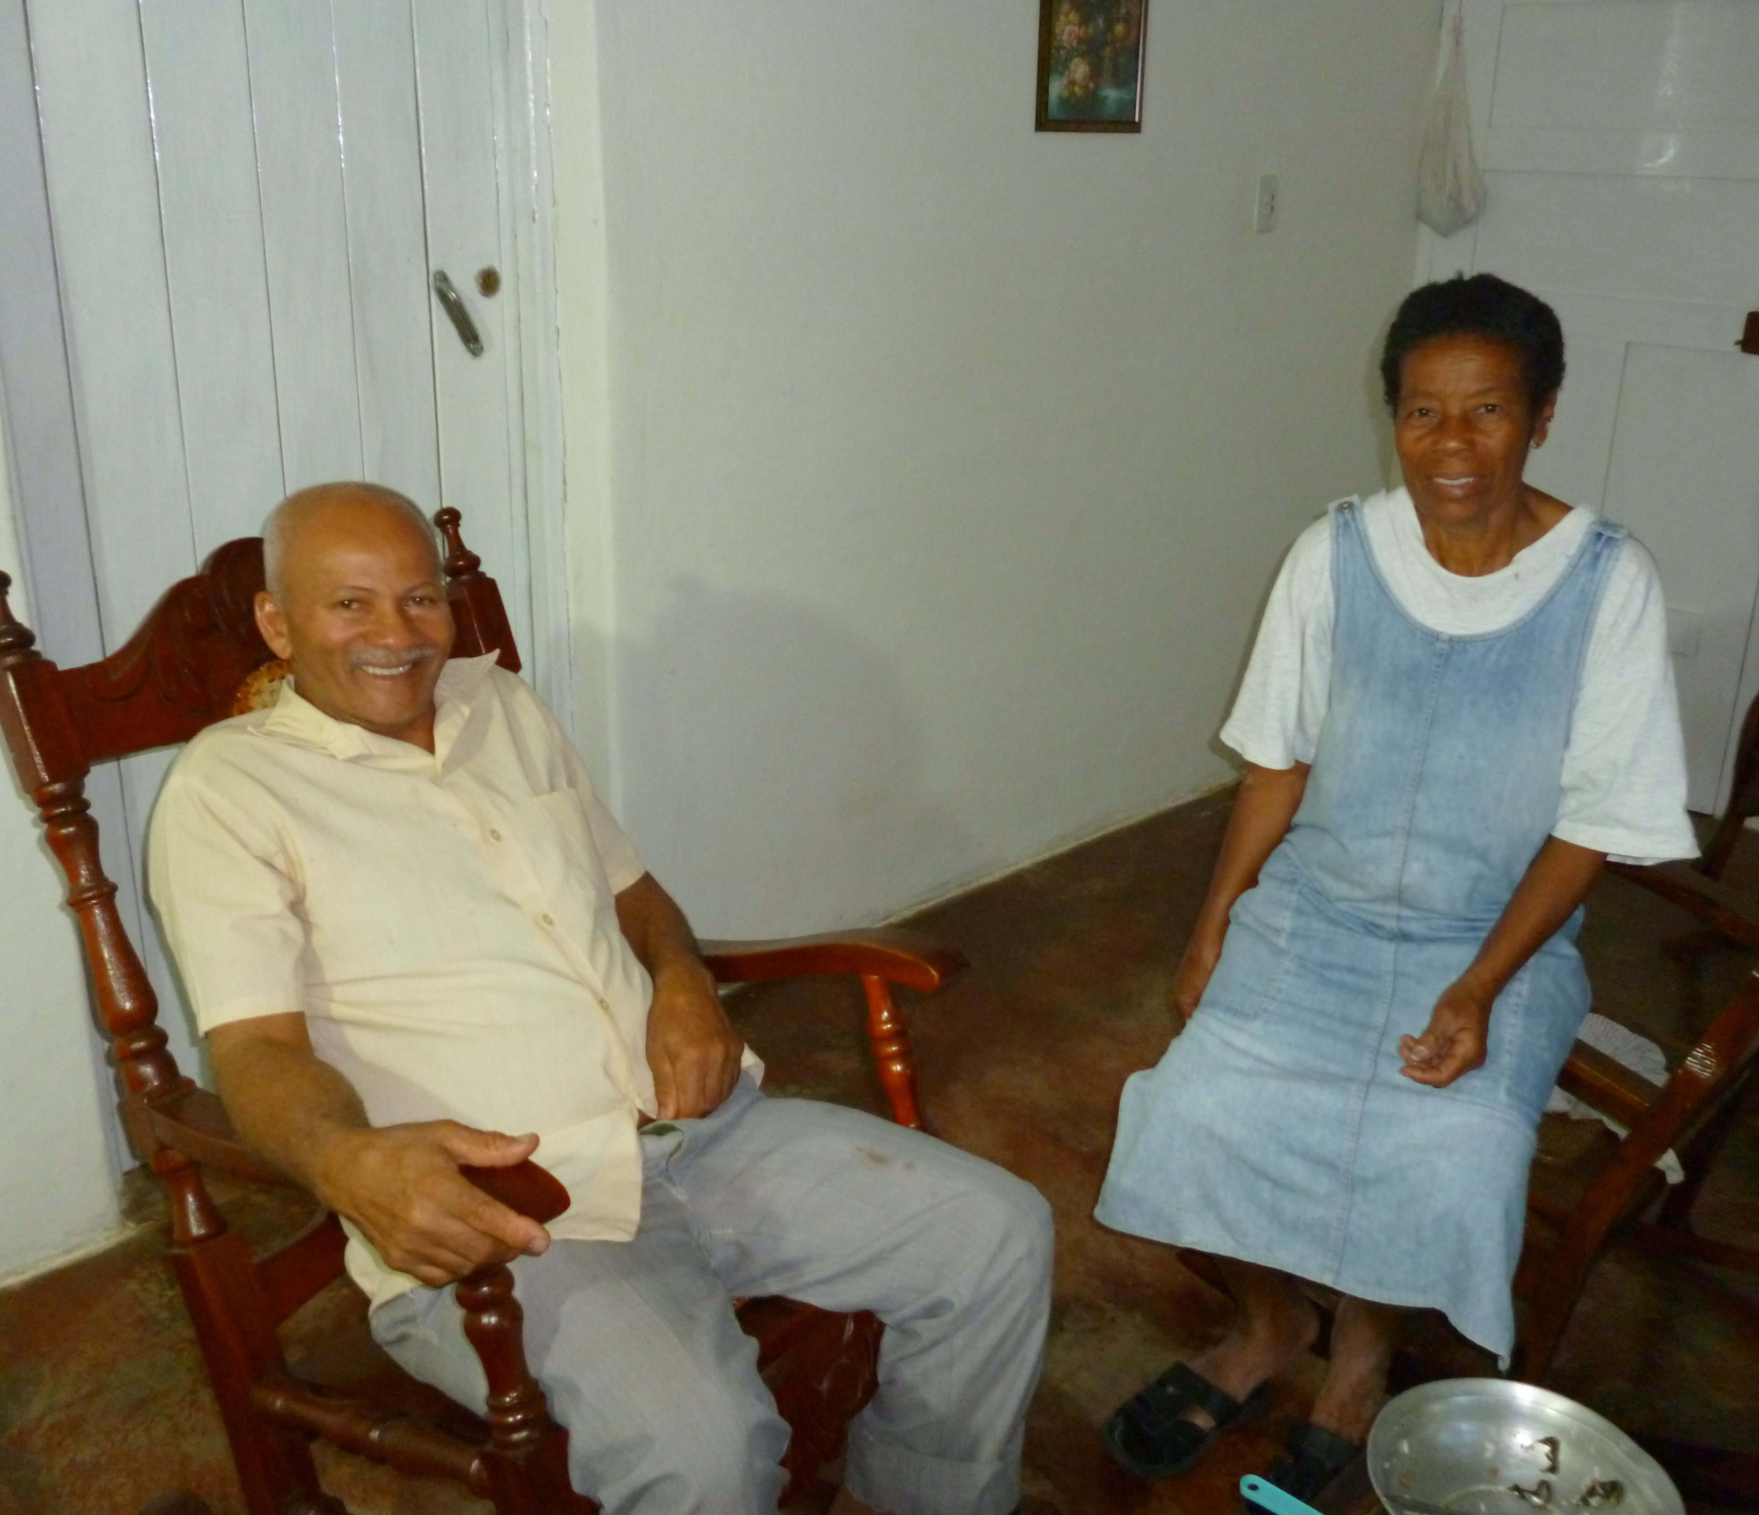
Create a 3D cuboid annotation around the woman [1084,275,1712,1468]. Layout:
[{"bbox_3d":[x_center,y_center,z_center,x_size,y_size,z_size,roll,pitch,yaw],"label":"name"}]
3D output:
[{"bbox_3d":[0.539,0.139,1.622,0.480,1.200,0.650,11,20,29],"label":"woman"}]

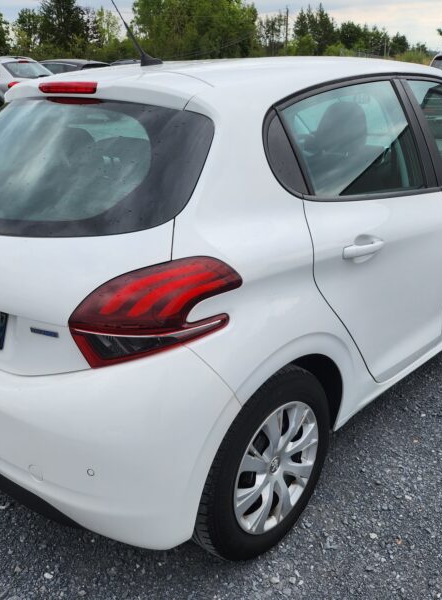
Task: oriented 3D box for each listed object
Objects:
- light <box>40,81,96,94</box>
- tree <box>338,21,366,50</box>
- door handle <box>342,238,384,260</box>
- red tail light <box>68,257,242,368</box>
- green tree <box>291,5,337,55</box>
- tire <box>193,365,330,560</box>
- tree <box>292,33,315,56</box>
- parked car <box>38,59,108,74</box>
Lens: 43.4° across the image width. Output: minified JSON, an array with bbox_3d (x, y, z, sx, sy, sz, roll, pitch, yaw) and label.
[{"bbox_3d":[-0.477,-0.658,1.719,0.320,0.050,0.060,19,29,40],"label":"light"},{"bbox_3d":[9.491,-17.907,41.301,2.400,5.200,2.400,4,23,11],"label":"tree"},{"bbox_3d":[0.392,-0.143,1.526,0.045,0.042,0.200,19,28,40],"label":"door handle"},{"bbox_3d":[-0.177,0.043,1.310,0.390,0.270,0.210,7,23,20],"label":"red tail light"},{"bbox_3d":[9.320,-26.325,55.000,4.500,6.400,4.500,-1,22,0],"label":"green tree"},{"bbox_3d":[0.129,0.496,1.740,0.200,0.615,0.615,19,29,40],"label":"tire"},{"bbox_3d":[5.725,-16.694,39.214,1.950,4.000,1.950,3,23,7],"label":"tree"},{"bbox_3d":[-4.600,-6.752,17.300,4.400,1.480,1.800,16,28,37],"label":"parked car"}]

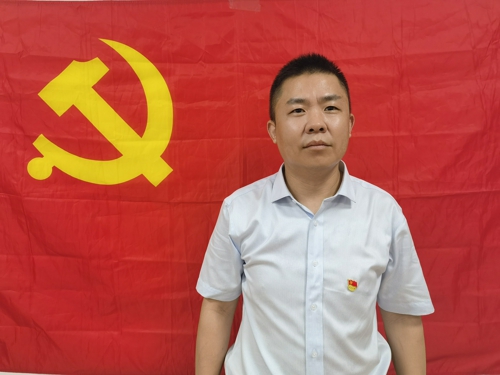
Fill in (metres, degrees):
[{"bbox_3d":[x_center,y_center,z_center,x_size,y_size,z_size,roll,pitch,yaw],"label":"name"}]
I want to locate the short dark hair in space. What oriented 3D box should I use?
[{"bbox_3d":[0.136,-0.220,0.880,0.176,0.165,0.190,-2,0,0],"label":"short dark hair"}]

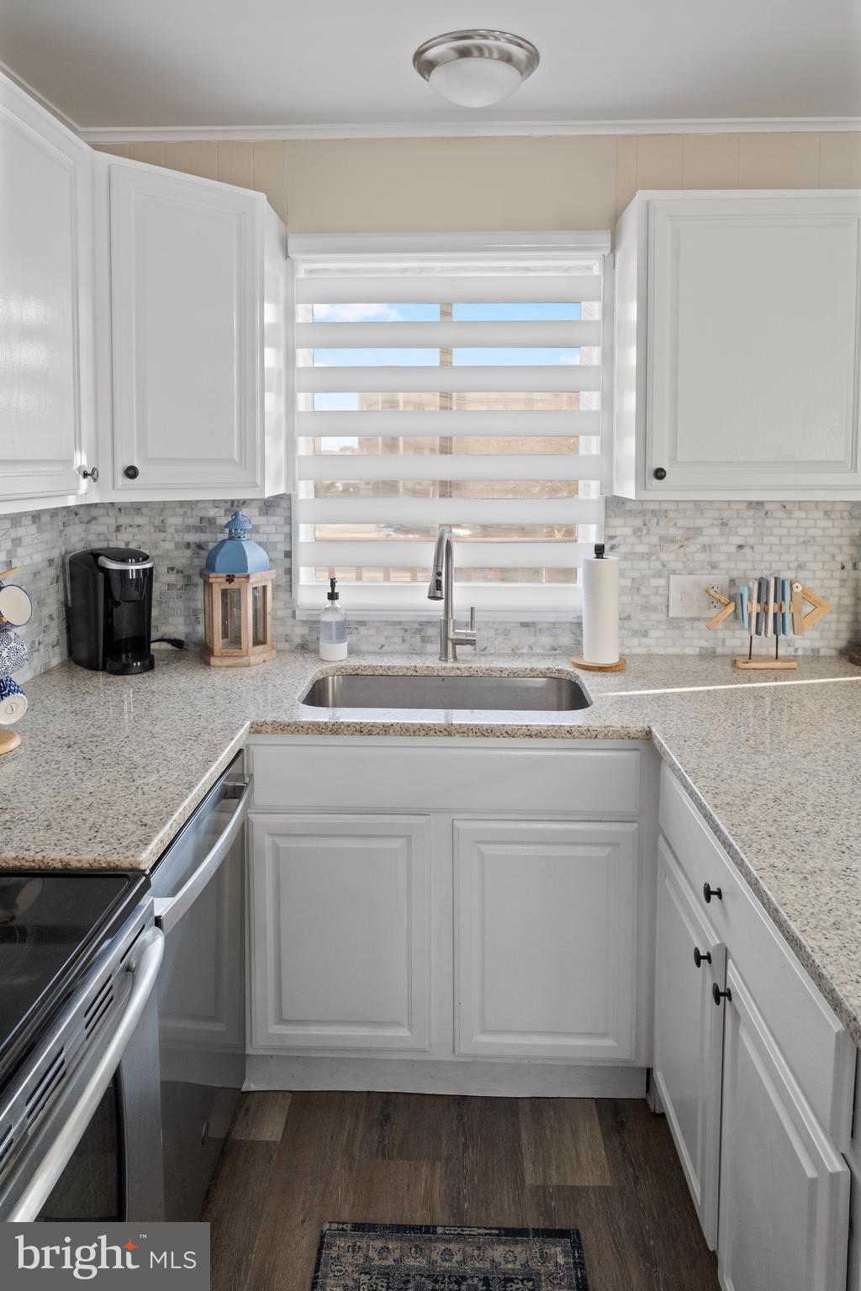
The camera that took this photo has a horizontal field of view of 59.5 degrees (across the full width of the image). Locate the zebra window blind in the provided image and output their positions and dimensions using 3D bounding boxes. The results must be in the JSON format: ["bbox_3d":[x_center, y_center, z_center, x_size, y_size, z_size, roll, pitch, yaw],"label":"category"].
[{"bbox_3d":[0.056,-0.652,2.200,0.910,1.085,0.085,0,4,2],"label":"zebra window blind"}]

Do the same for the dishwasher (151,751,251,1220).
[{"bbox_3d":[-0.710,0.715,1.440,0.620,0.840,0.590,1,7,2],"label":"dishwasher"}]

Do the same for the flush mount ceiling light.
[{"bbox_3d":[0.113,-1.430,1.885,0.312,0.118,0.312,0,7,0],"label":"flush mount ceiling light"}]

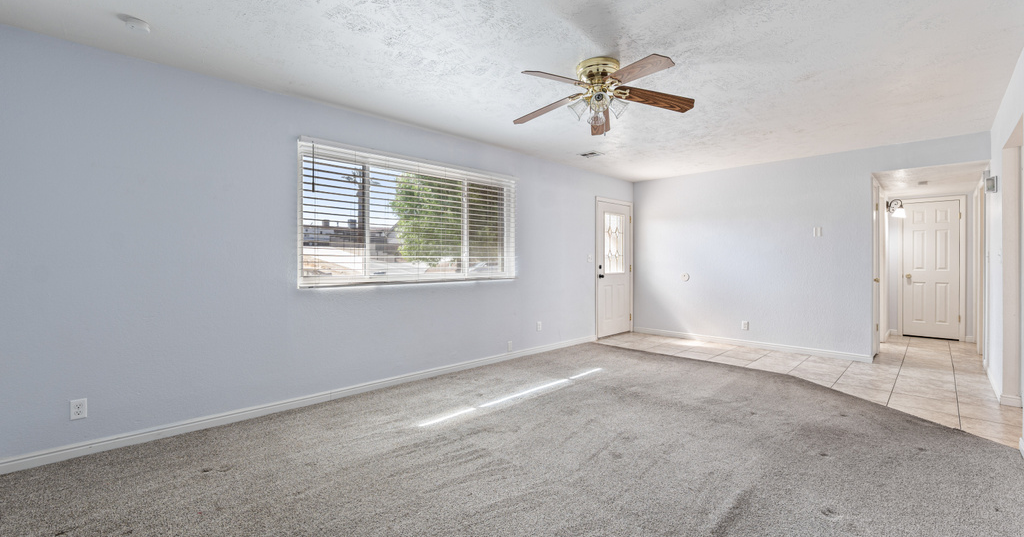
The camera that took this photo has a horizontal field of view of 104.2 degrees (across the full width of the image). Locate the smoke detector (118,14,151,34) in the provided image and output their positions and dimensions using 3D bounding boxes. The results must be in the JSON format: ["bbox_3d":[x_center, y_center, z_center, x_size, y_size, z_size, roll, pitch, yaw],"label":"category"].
[{"bbox_3d":[-2.029,-1.308,2.152,0.115,0.037,0.115,-1,1,-43],"label":"smoke detector"}]

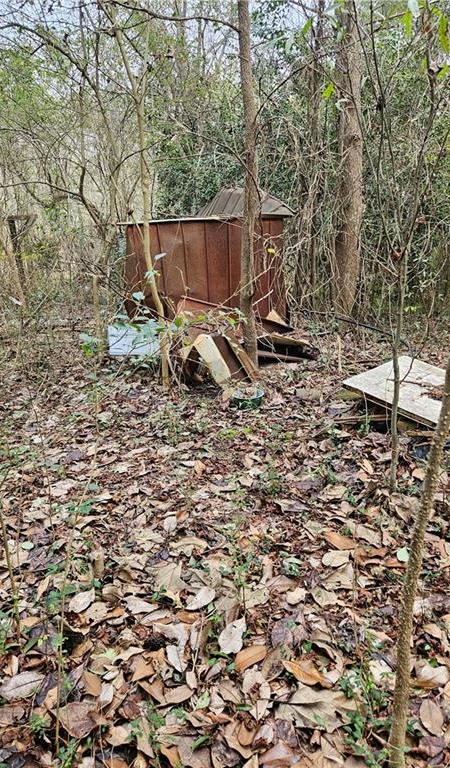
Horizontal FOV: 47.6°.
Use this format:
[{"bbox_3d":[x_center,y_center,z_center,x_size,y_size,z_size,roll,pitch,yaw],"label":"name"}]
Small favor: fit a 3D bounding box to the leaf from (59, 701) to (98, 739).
[{"bbox_3d":[-0.458,1.040,1.581,0.119,0.040,0.128,-5,19,-9],"label":"leaf"}]

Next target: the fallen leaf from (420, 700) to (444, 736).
[{"bbox_3d":[0.595,0.957,1.464,0.060,0.015,0.112,-1,18,5],"label":"fallen leaf"}]

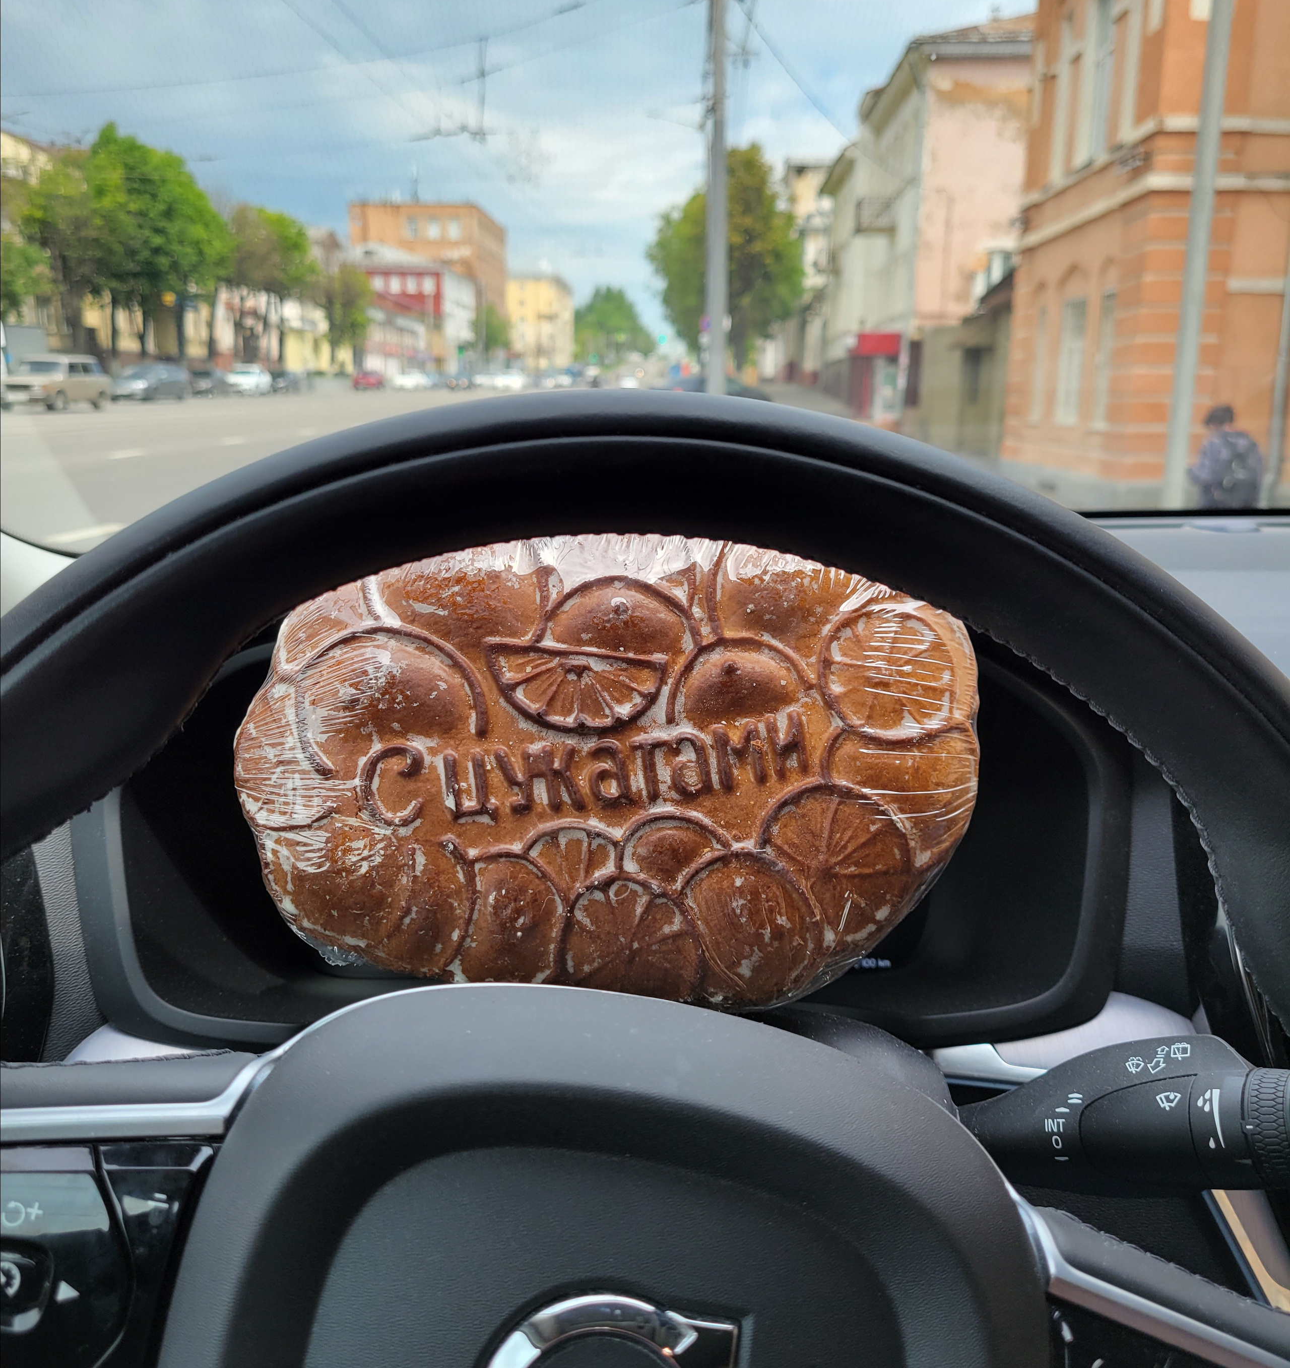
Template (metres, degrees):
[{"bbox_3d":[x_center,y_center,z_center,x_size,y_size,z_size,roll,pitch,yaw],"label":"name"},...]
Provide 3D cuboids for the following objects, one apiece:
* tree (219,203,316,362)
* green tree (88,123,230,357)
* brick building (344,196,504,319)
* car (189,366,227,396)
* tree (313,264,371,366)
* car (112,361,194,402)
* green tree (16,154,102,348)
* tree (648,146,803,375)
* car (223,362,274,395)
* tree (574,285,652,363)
[{"bbox_3d":[-21.529,-22.204,74.836,5.400,10.320,5.400,0,14,2],"label":"tree"},{"bbox_3d":[-21.730,-19.160,59.107,6.300,11.770,6.300,0,14,2],"label":"green tree"},{"bbox_3d":[-29.361,-54.220,181.550,17.000,21.270,28.000,0,14,2],"label":"brick building"},{"bbox_3d":[-19.821,-13.127,55.966,1.800,1.480,4.400,0,14,2],"label":"car"},{"bbox_3d":[-22.347,-26.733,96.378,4.400,8.570,4.400,0,14,2],"label":"tree"},{"bbox_3d":[-19.319,-11.732,50.130,1.800,1.500,4.400,0,14,2],"label":"car"},{"bbox_3d":[-22.848,-16.214,51.593,3.900,9.270,4.200,0,14,2],"label":"green tree"},{"bbox_3d":[4.071,-21.275,66.851,7.800,12.150,7.800,0,14,2],"label":"tree"},{"bbox_3d":[-19.032,-14.474,61.299,1.780,1.480,4.300,0,14,0],"label":"car"},{"bbox_3d":[-5.820,-66.312,241.125,14.000,14.940,14.000,0,14,2],"label":"tree"}]

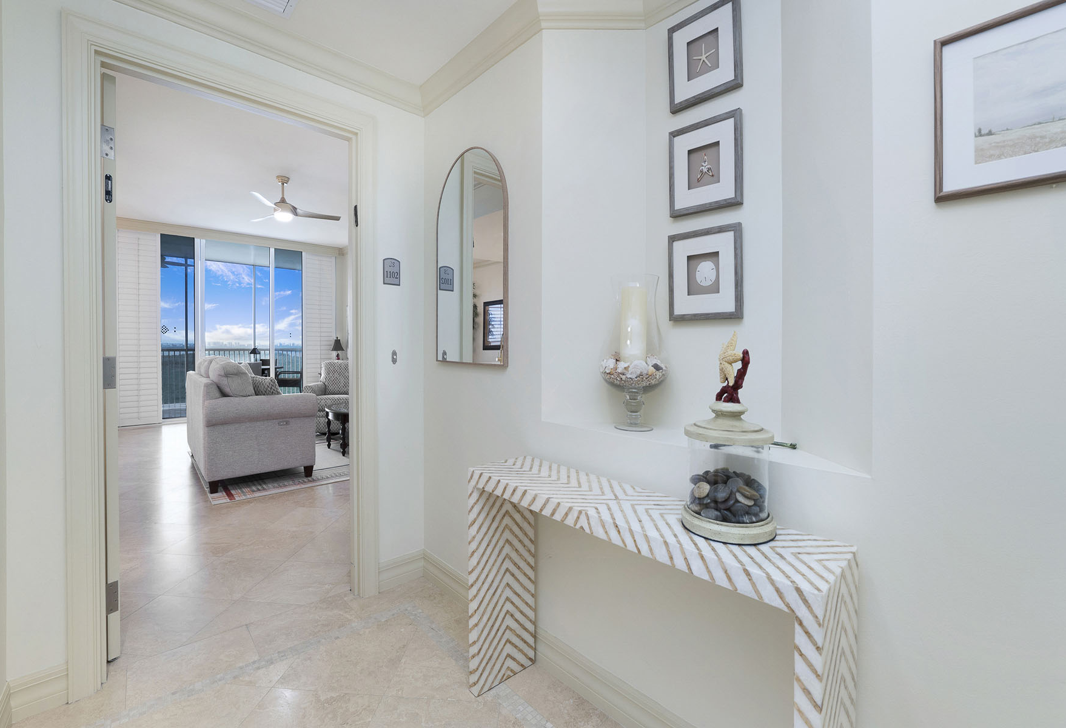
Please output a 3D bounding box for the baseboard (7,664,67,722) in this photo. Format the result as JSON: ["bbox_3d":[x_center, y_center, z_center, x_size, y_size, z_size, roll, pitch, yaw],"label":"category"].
[{"bbox_3d":[-1.577,1.046,1.358,0.130,0.136,0.020,-2,3,-42],"label":"baseboard"}]

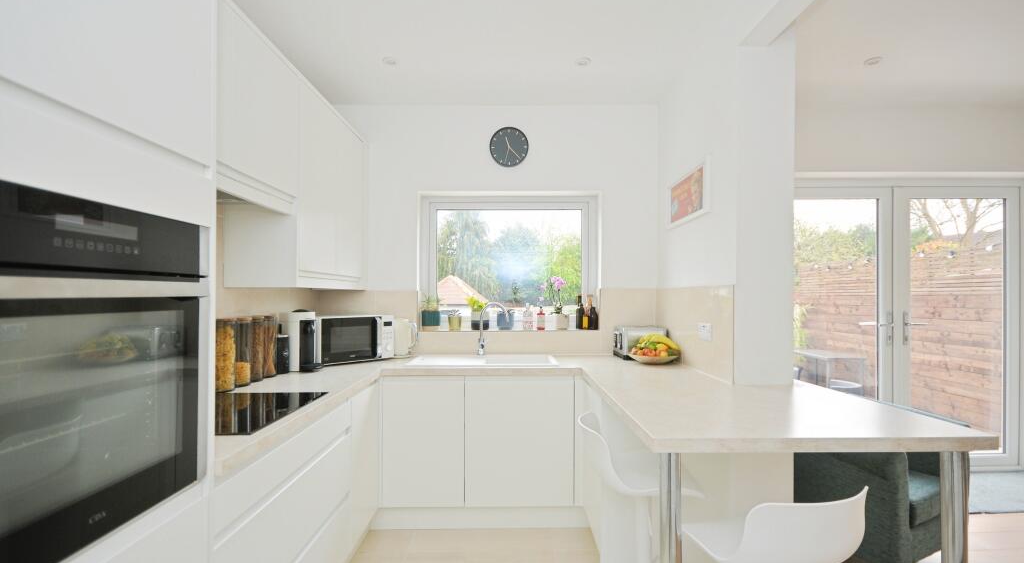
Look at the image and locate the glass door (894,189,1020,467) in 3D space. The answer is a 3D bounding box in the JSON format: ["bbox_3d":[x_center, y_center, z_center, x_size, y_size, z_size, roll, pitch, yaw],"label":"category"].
[{"bbox_3d":[3.205,0.332,3.280,0.900,2.010,0.070,0,-1,0],"label":"glass door"}]

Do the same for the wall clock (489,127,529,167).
[{"bbox_3d":[-0.020,-0.906,3.054,0.262,0.270,0.040,0,-1,0],"label":"wall clock"}]

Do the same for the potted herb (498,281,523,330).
[{"bbox_3d":[-0.021,0.164,3.110,0.150,0.330,0.140,0,-1,0],"label":"potted herb"}]

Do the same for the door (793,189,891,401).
[{"bbox_3d":[2.283,0.332,3.280,0.900,2.010,0.070,0,-1,0],"label":"door"}]

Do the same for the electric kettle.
[{"bbox_3d":[-0.707,0.358,2.910,0.210,0.250,0.155,0,-1,0],"label":"electric kettle"}]

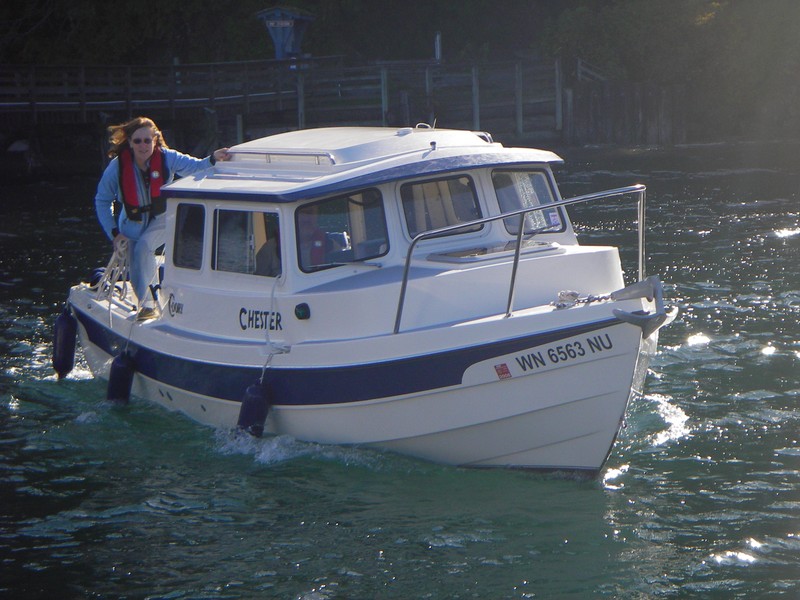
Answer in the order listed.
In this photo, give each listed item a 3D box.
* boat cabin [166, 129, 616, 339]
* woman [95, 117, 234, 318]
[{"bbox_3d":[0.101,-0.468,17.021,2.100,1.230,4.080,-9,9,-25],"label":"boat cabin"},{"bbox_3d":[-1.697,-0.544,18.750,0.930,1.530,0.600,-1,5,-10],"label":"woman"}]

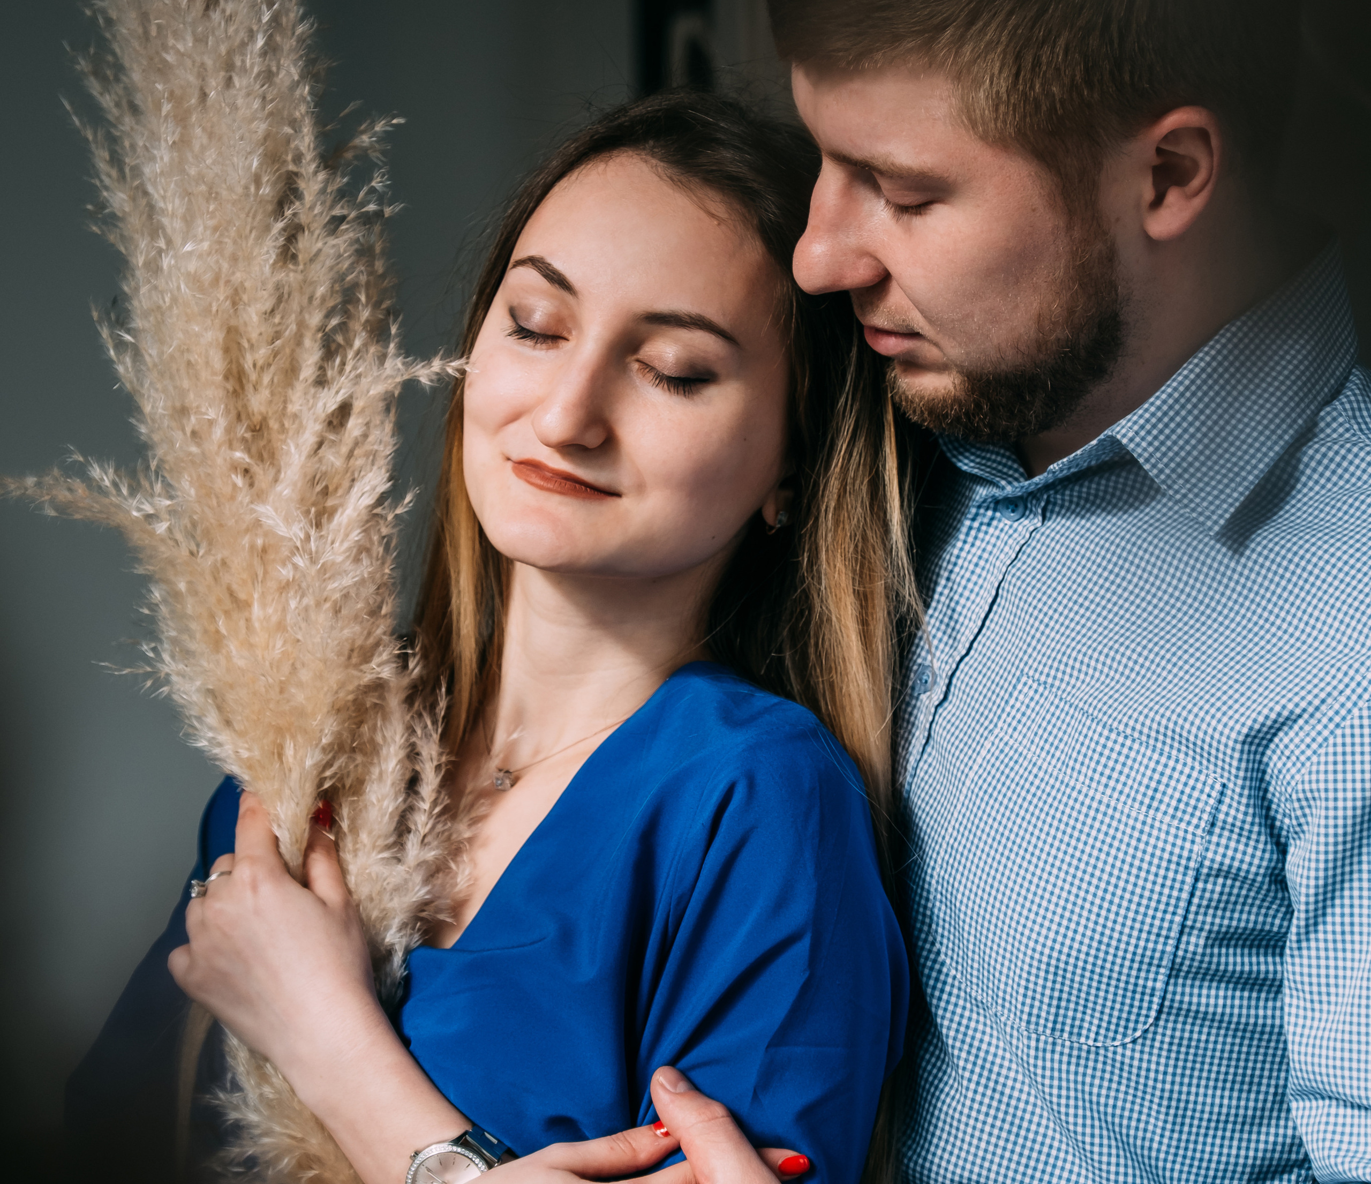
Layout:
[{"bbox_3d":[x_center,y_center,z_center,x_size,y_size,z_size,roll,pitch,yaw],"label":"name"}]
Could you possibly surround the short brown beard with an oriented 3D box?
[{"bbox_3d":[0.126,-0.110,1.820,0.095,0.090,0.135,-15,8,-21],"label":"short brown beard"}]

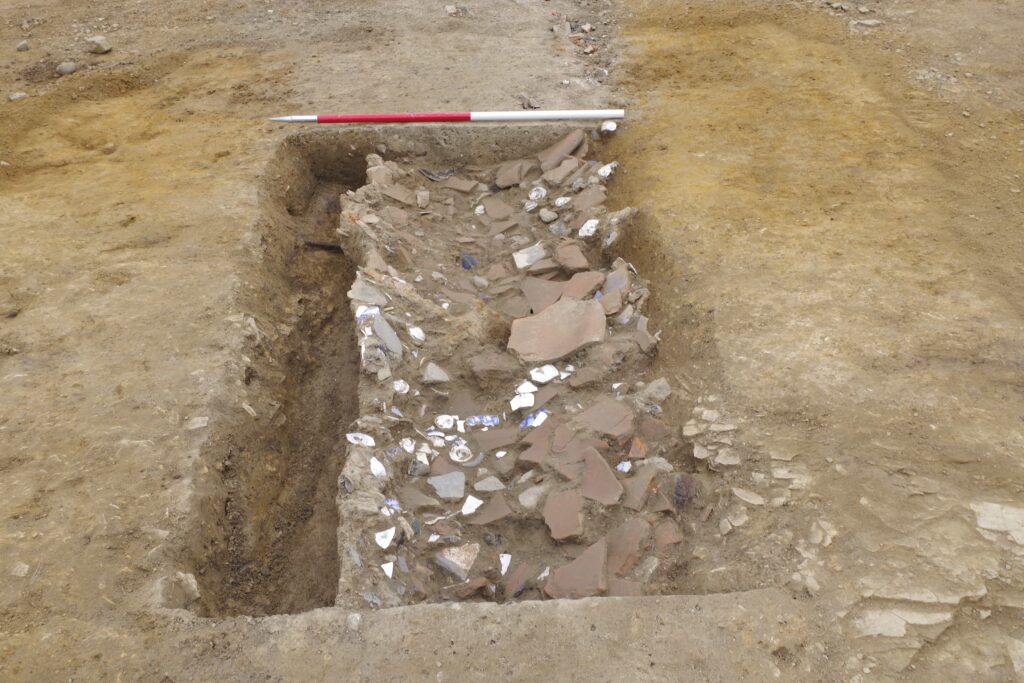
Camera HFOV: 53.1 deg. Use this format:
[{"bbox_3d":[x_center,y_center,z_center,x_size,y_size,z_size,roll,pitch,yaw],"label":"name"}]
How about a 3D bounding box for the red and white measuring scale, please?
[{"bbox_3d":[-0.210,-0.732,3.340,1.155,0.029,0.029,-1,37,0],"label":"red and white measuring scale"}]

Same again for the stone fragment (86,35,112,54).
[{"bbox_3d":[-1.549,-1.114,3.846,0.095,0.055,0.080,-15,40,-17],"label":"stone fragment"}]

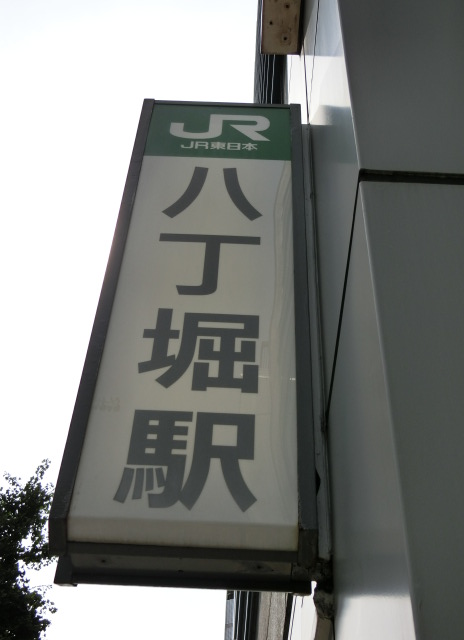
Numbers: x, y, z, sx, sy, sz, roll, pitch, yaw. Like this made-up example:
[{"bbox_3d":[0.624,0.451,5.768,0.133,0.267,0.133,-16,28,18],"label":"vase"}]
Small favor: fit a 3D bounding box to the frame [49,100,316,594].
[{"bbox_3d":[-0.081,-0.097,3.244,0.650,2.266,0.275,2,-50,1],"label":"frame"}]

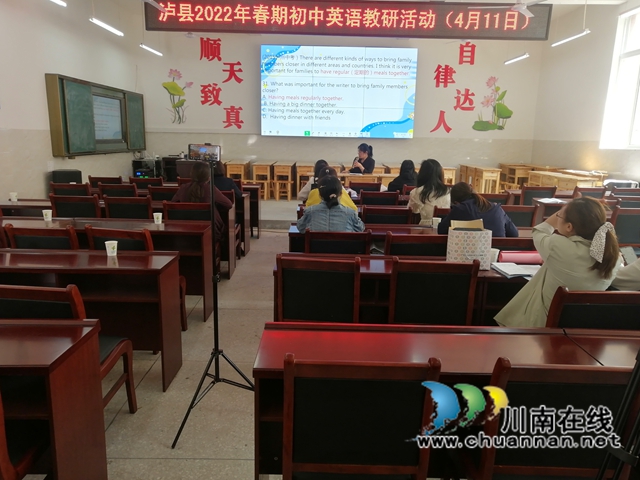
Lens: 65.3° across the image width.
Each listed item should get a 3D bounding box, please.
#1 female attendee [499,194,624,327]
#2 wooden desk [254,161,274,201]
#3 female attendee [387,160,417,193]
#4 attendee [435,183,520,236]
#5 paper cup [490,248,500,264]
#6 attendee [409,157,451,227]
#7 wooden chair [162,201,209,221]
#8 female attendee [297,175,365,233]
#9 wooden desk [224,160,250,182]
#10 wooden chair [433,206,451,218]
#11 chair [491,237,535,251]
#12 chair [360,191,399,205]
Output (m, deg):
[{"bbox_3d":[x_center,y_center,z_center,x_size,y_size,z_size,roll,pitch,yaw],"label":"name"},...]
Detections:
[{"bbox_3d":[1.138,0.389,2.554,0.591,1.241,0.739,-4,13,-25],"label":"female attendee"},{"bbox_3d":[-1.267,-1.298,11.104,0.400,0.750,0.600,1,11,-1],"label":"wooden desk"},{"bbox_3d":[1.243,-0.569,7.577,0.500,1.260,0.720,1,11,-3],"label":"female attendee"},{"bbox_3d":[1.160,0.170,3.746,0.571,1.182,0.739,1,12,-4],"label":"attendee"},{"bbox_3d":[1.088,0.093,3.122,0.077,0.086,0.077,1,12,0],"label":"paper cup"},{"bbox_3d":[1.114,-0.174,5.342,0.500,1.340,0.720,1,11,-3],"label":"attendee"},{"bbox_3d":[-1.174,0.045,4.773,0.473,0.896,0.581,2,12,2],"label":"wooden chair"},{"bbox_3d":[0.062,0.139,3.691,0.500,1.225,0.750,1,12,0],"label":"female attendee"},{"bbox_3d":[-1.788,-1.325,10.984,0.394,0.729,1.182,1,12,-1],"label":"wooden desk"},{"bbox_3d":[1.244,0.081,4.875,0.473,0.896,0.581,1,12,-1],"label":"wooden chair"},{"bbox_3d":[1.195,0.354,3.617,0.450,0.900,0.550,1,11,-1],"label":"chair"},{"bbox_3d":[0.675,-0.184,6.061,0.450,0.890,0.510,1,12,0],"label":"chair"}]

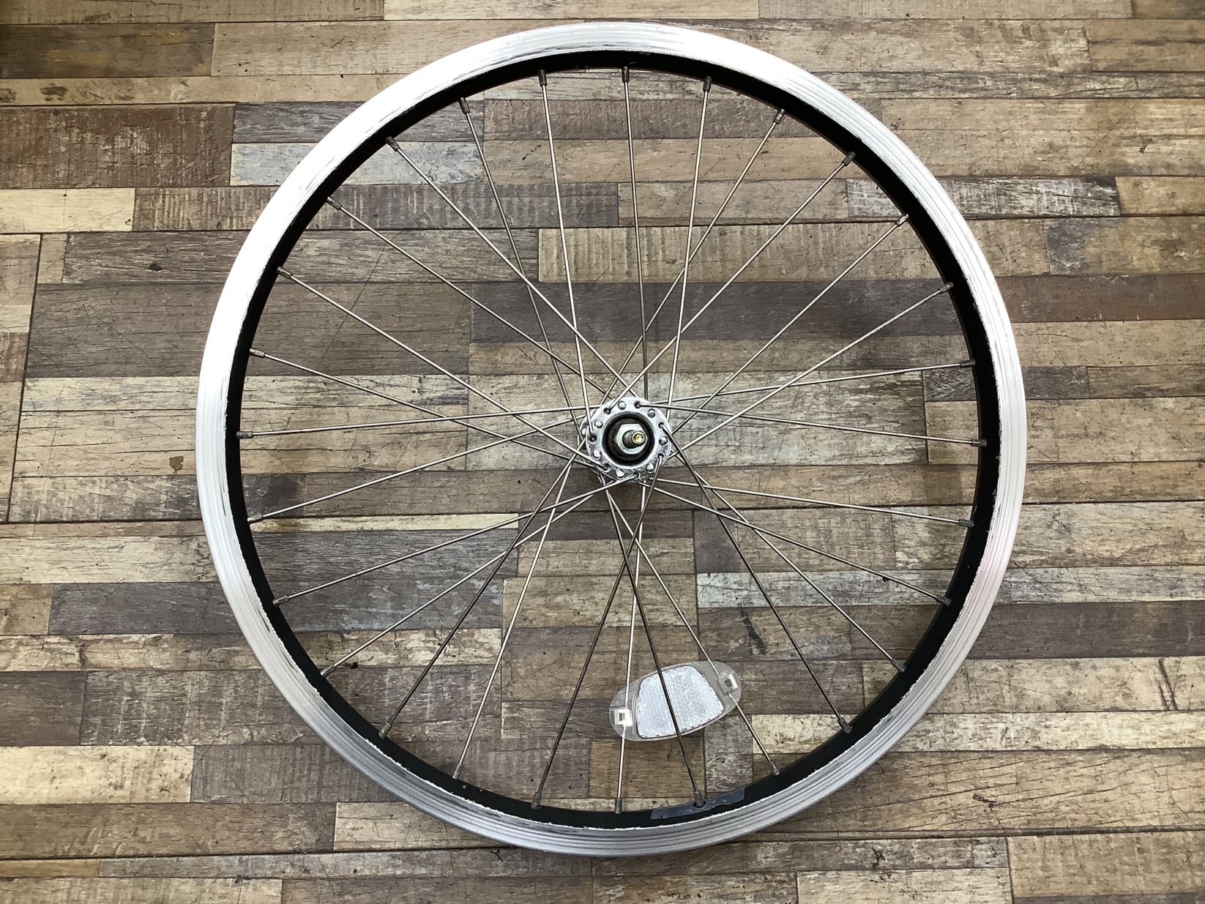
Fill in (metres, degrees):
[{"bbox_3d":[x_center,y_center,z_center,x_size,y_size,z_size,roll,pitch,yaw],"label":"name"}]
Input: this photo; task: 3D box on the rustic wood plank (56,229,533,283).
[{"bbox_3d":[-0.182,-0.117,0.657,0.287,0.006,0.034,-1,75,-1],"label":"rustic wood plank"}]

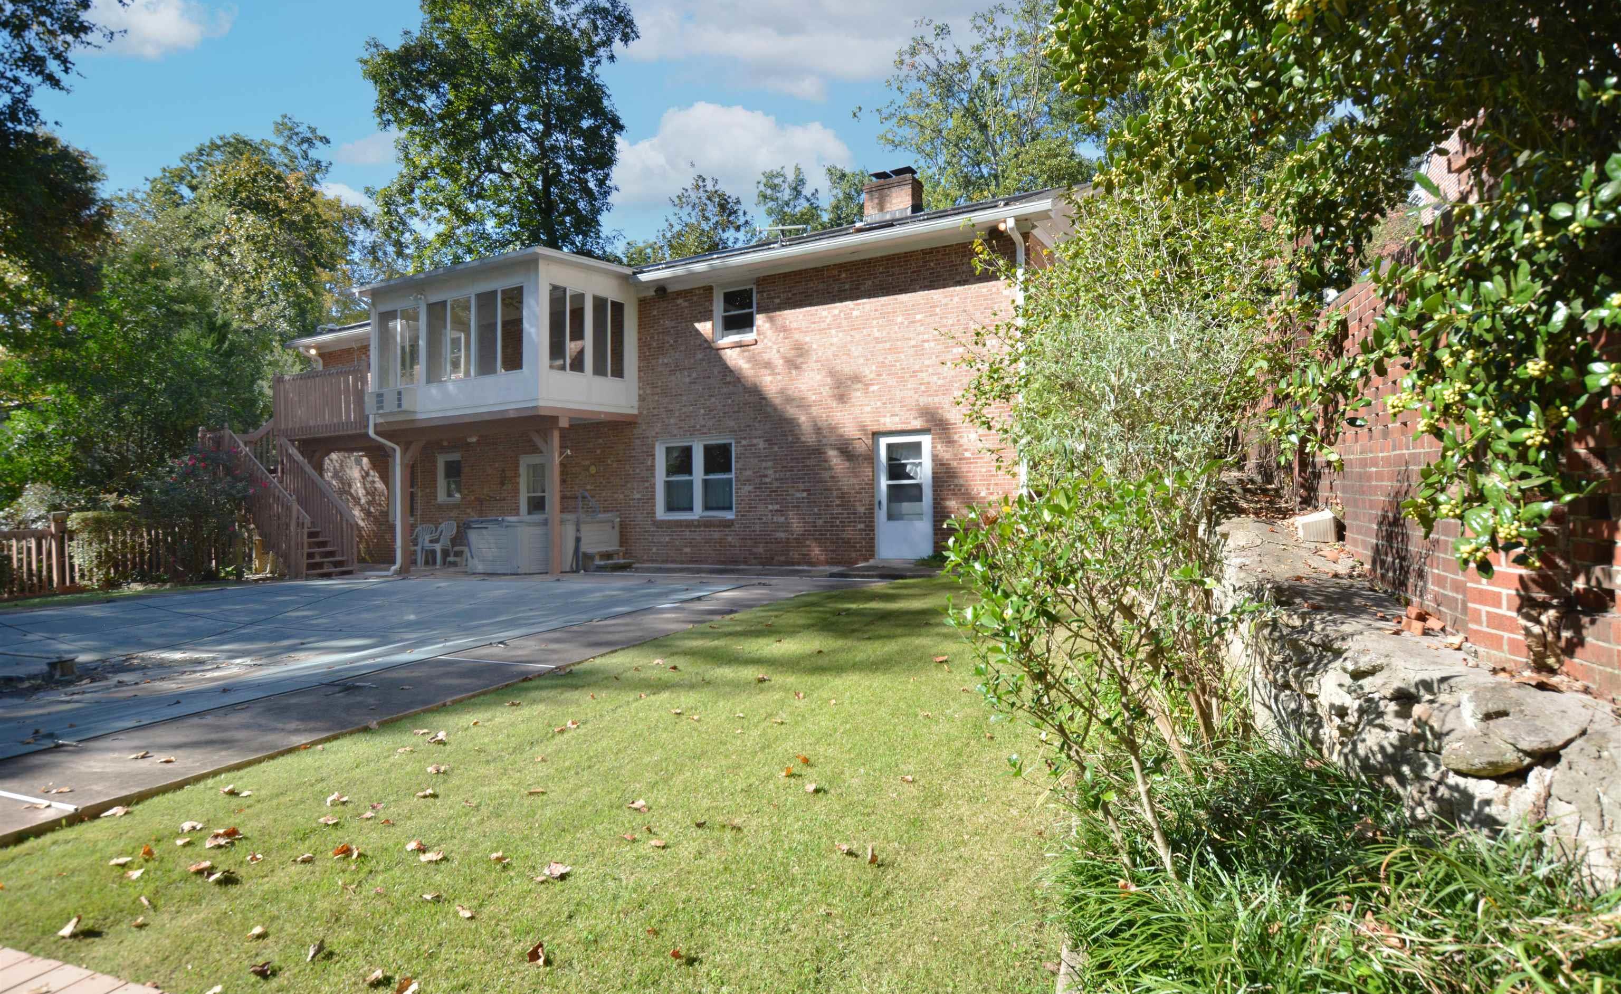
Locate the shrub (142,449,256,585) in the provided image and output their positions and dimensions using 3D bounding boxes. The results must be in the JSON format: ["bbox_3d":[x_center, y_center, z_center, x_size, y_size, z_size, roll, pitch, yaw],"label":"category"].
[{"bbox_3d":[-11.764,0.325,16.399,2.150,2.593,1.900,-1,0,-36],"label":"shrub"}]

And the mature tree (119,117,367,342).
[{"bbox_3d":[-19.744,-6.027,29.997,8.800,14.430,8.800,-1,0,-33],"label":"mature tree"}]

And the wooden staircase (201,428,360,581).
[{"bbox_3d":[-10.806,0.044,17.502,3.900,3.080,1.360,-1,0,30],"label":"wooden staircase"}]

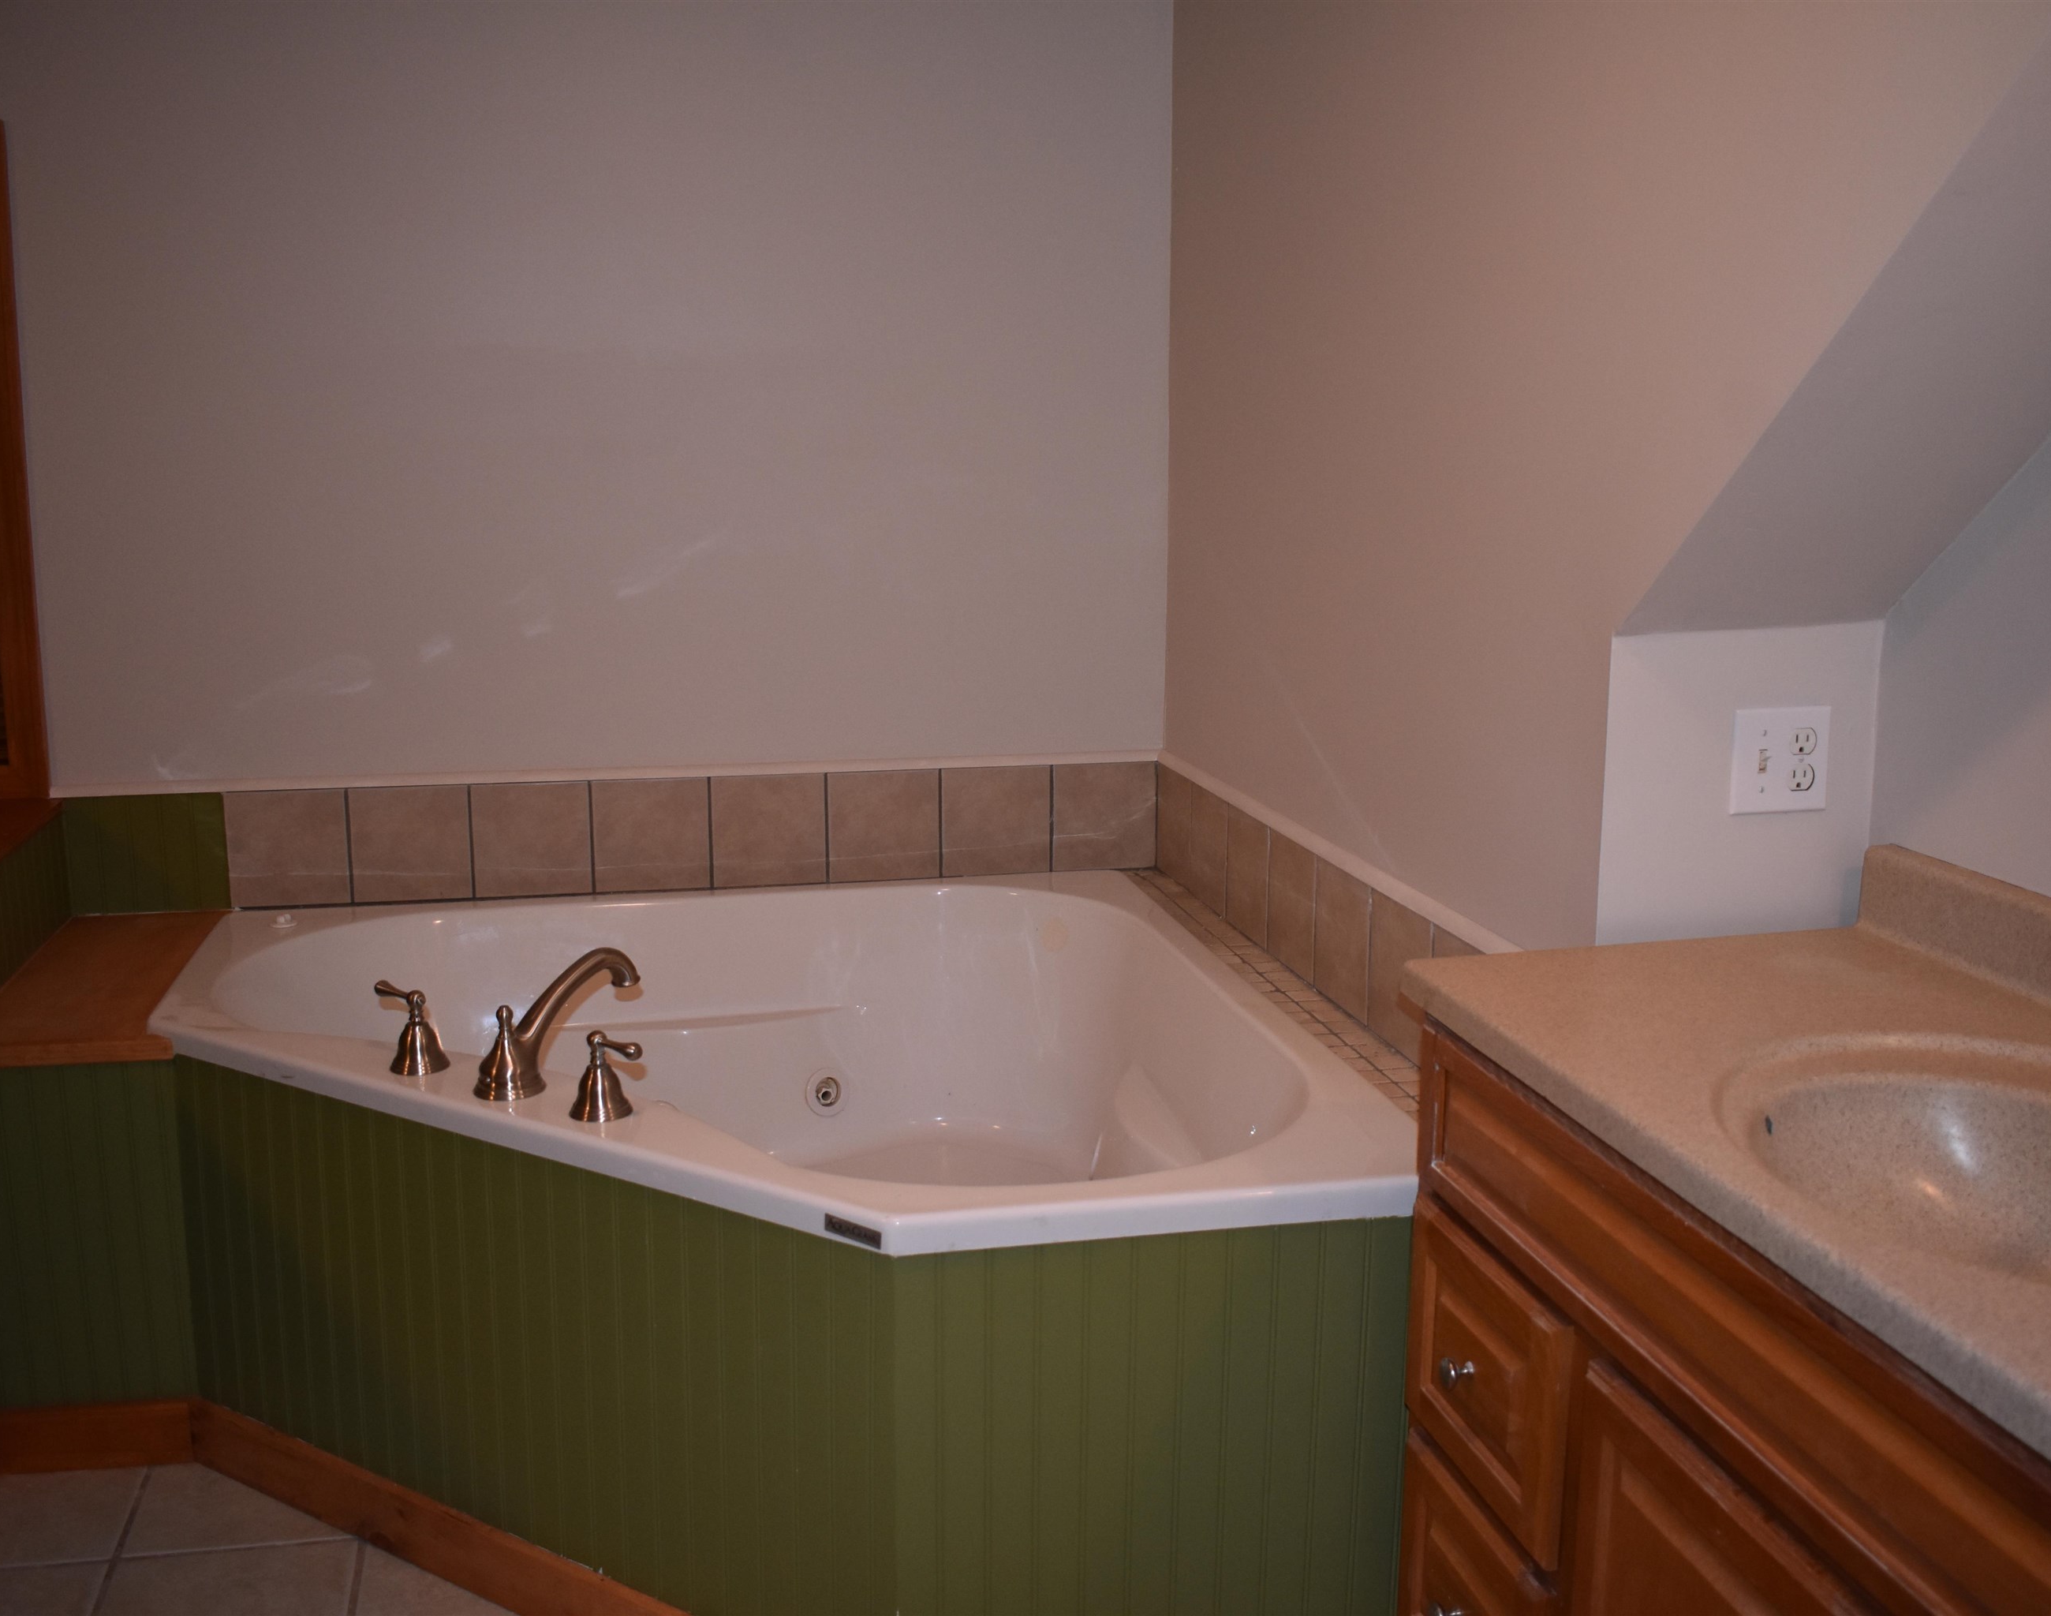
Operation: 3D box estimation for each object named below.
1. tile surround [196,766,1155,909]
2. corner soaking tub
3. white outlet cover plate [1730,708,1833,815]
[{"bbox_3d":[-0.560,0.044,3.624,1.655,0.201,0.015,-2,11,-12],"label":"tile surround"},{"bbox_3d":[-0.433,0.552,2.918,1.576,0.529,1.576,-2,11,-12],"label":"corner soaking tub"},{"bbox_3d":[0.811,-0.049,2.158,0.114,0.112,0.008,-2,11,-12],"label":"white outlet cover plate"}]

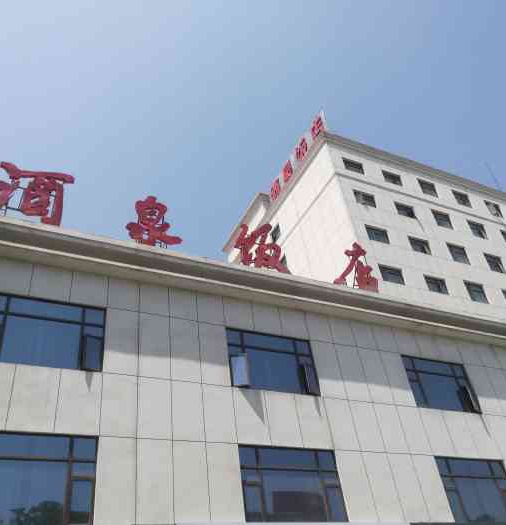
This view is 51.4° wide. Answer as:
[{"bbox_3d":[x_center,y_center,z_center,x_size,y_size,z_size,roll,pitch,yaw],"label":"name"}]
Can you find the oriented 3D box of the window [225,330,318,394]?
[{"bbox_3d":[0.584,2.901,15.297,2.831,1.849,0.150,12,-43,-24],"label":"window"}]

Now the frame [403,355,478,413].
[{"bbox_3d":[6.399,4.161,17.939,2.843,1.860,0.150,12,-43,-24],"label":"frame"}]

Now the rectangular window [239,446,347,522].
[{"bbox_3d":[1.006,5.564,13.179,2.855,1.825,0.150,12,-43,-24],"label":"rectangular window"}]

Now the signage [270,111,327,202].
[{"bbox_3d":[3.360,-8.274,42.718,0.350,1.976,8.509,12,-43,-24],"label":"signage"}]

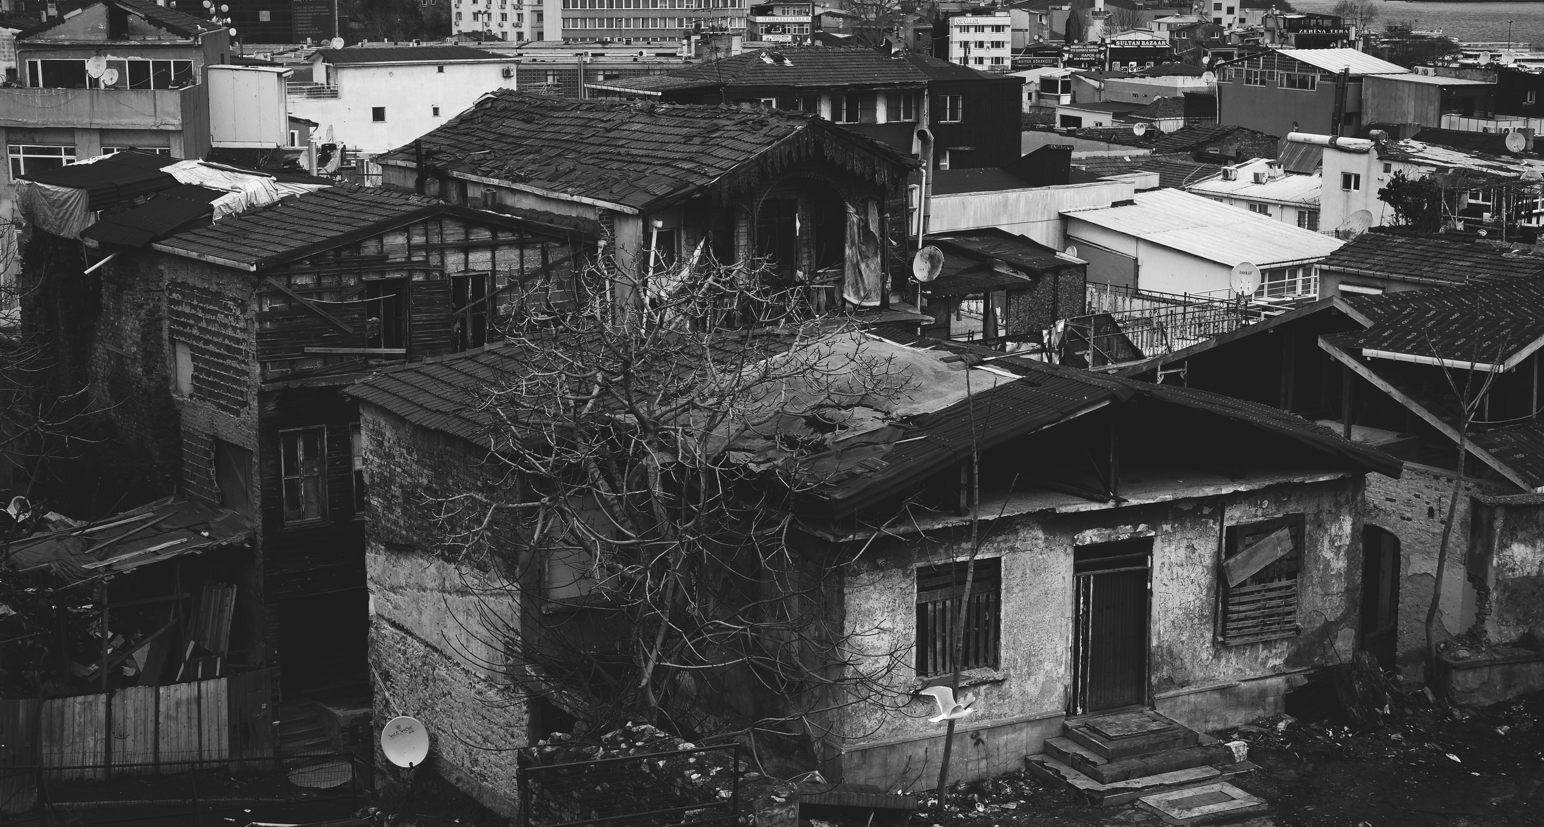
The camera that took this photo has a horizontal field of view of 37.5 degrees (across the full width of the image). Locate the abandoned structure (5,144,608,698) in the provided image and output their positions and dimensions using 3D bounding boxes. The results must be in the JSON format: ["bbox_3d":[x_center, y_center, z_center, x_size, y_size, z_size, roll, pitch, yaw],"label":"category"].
[{"bbox_3d":[-10.100,-0.604,48.535,7.400,9.600,12.400,-7,14,-31],"label":"abandoned structure"}]

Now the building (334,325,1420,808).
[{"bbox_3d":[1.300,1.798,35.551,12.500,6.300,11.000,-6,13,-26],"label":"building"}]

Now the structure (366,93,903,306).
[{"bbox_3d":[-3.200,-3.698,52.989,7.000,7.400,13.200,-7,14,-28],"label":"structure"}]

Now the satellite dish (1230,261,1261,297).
[{"bbox_3d":[11.234,-3.193,54.000,0.760,0.840,0.380,1,12,5],"label":"satellite dish"}]

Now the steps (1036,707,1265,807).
[{"bbox_3d":[5.144,4.709,31.619,2.650,0.650,1.800,-6,13,-24],"label":"steps"}]

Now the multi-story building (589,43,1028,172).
[{"bbox_3d":[2.000,-15.034,124.597,21.000,10.000,11.500,-5,13,-21],"label":"multi-story building"}]

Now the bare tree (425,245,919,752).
[{"bbox_3d":[-1.383,1.133,31.200,6.400,6.700,5.600,0,12,0],"label":"bare tree"}]

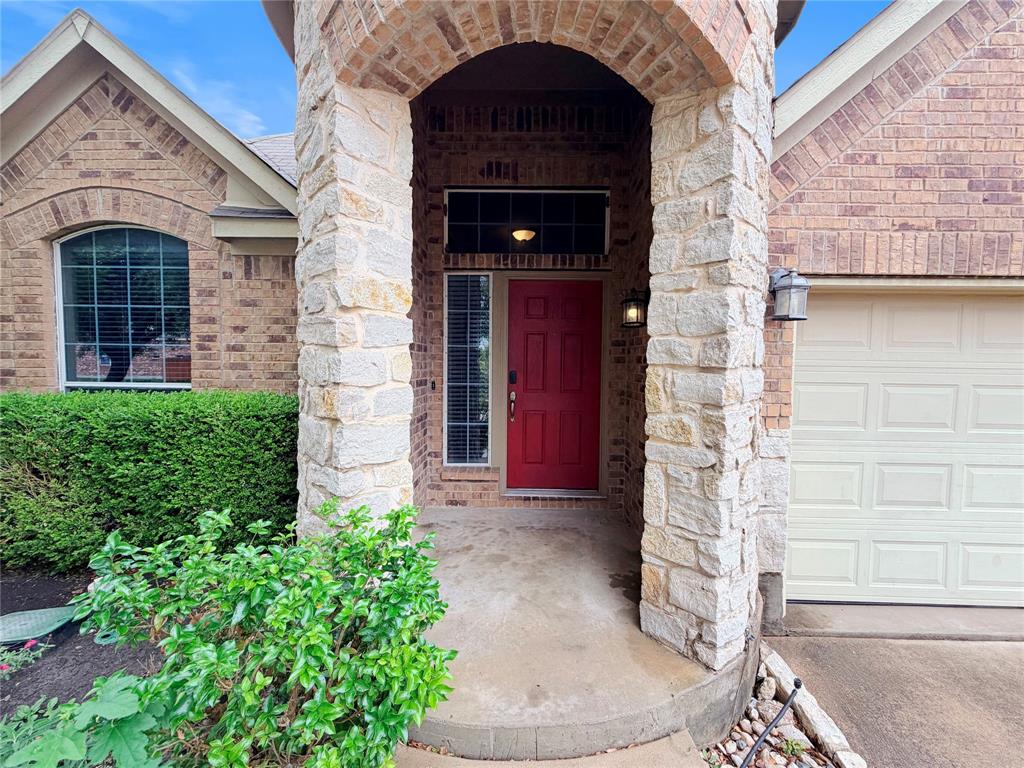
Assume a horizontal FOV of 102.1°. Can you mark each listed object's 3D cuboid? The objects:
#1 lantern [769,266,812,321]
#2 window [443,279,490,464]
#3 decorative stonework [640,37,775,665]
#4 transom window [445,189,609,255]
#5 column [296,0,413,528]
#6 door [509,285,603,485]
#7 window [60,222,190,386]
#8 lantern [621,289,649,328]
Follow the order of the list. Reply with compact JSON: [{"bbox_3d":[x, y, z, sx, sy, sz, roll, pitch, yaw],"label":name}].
[{"bbox_3d":[1.624,-0.523,2.411,0.185,0.320,0.210,1,3,1],"label":"lantern"},{"bbox_3d":[-0.427,-0.128,4.006,0.460,1.840,0.090,1,3,1],"label":"window"},{"bbox_3d":[1.031,-0.197,2.184,0.480,3.050,0.430,-2,4,-43],"label":"decorative stonework"},{"bbox_3d":[0.130,-1.516,3.926,1.540,0.600,0.090,1,3,1],"label":"transom window"},{"bbox_3d":[-0.829,-0.262,2.191,0.430,3.140,0.480,-2,4,-44],"label":"column"},{"bbox_3d":[0.402,0.017,4.026,0.910,2.030,0.060,1,3,1],"label":"door"},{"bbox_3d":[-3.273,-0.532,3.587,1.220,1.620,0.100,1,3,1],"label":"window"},{"bbox_3d":[0.985,-0.605,3.310,0.210,0.320,0.190,1,3,1],"label":"lantern"}]

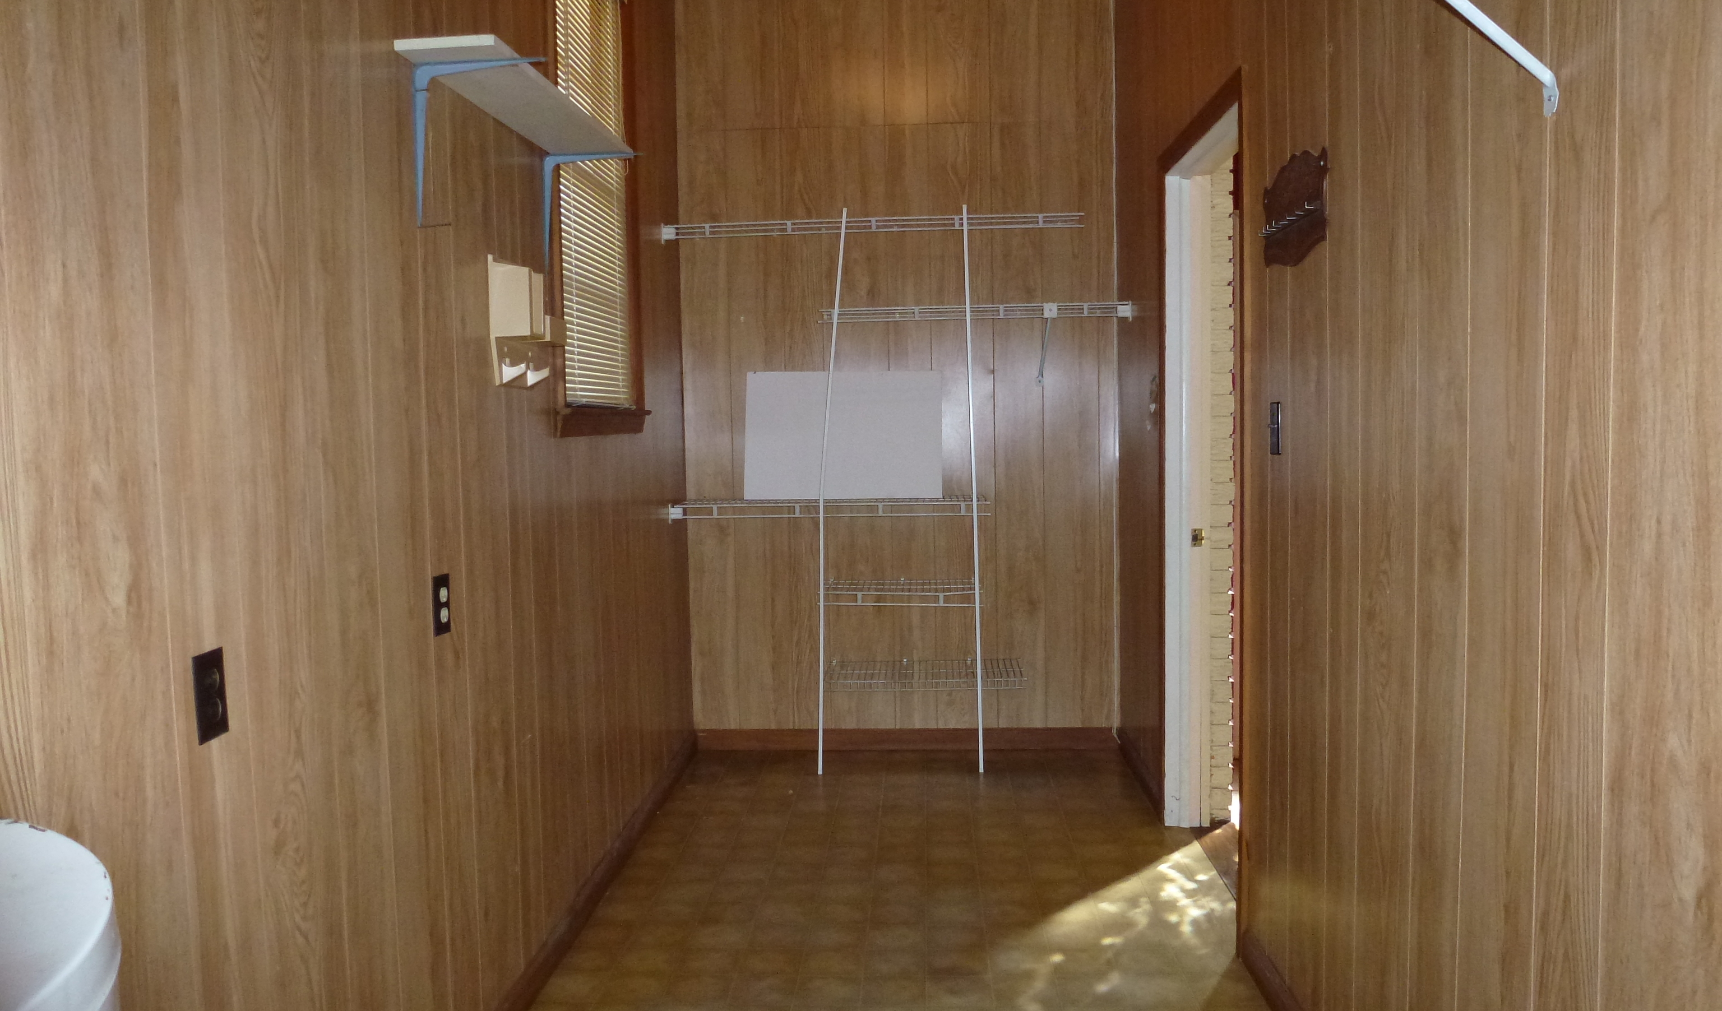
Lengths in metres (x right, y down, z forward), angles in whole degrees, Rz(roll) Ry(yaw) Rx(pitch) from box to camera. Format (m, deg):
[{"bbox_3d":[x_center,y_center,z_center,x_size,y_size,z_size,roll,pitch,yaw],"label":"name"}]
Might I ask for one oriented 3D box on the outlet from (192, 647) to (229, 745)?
[{"bbox_3d":[-0.839,0.245,1.541,0.010,0.113,0.069,-1,4,3],"label":"outlet"}]

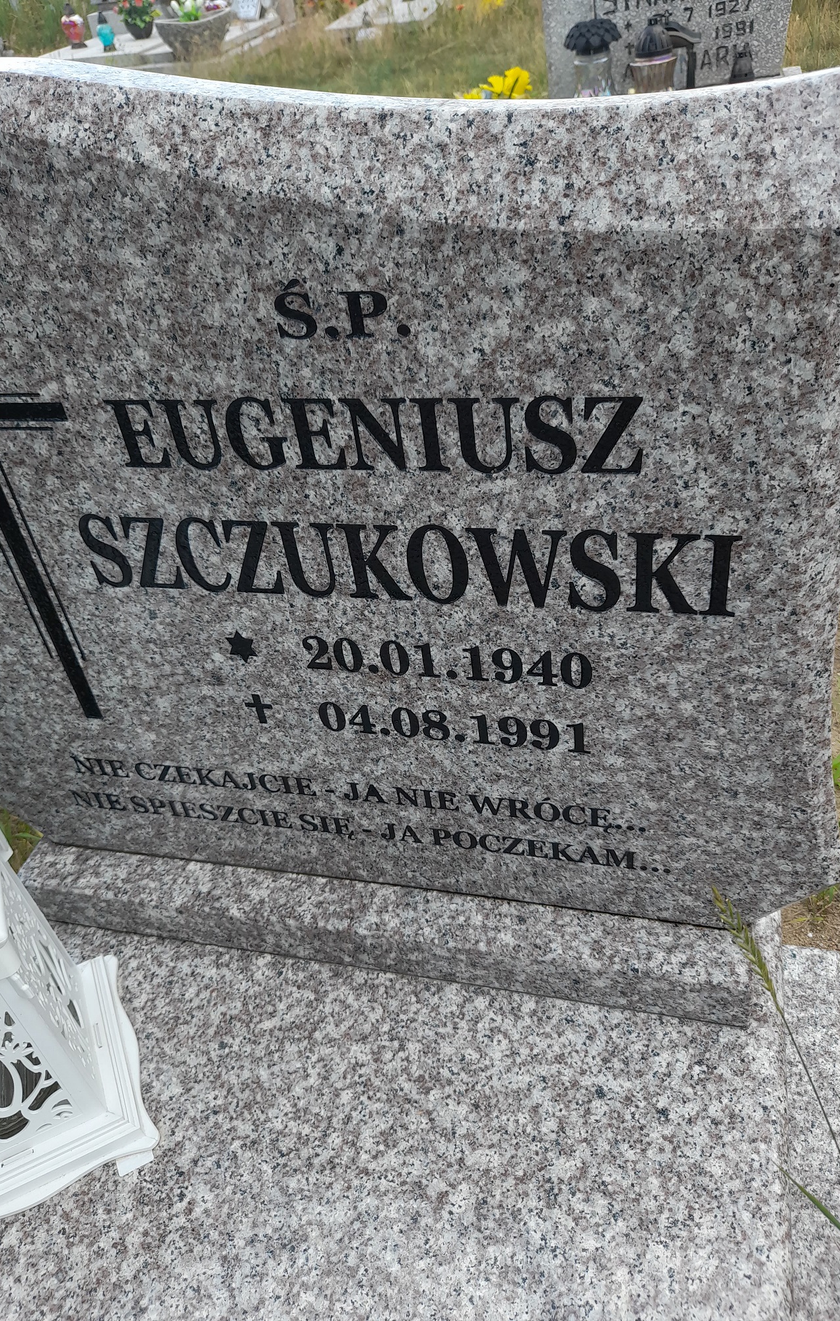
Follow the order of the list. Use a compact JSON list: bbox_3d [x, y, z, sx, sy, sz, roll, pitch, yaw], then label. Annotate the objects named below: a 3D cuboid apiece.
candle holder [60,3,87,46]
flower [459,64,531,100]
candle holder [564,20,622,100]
[{"bbox_3d":[-1.809,-3.331,5.013,0.110,0.188,0.085,-17,42,-8],"label":"candle holder"},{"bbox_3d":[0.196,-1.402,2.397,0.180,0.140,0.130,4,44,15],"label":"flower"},{"bbox_3d":[0.459,-1.541,2.530,0.142,0.240,0.142,4,44,15],"label":"candle holder"}]

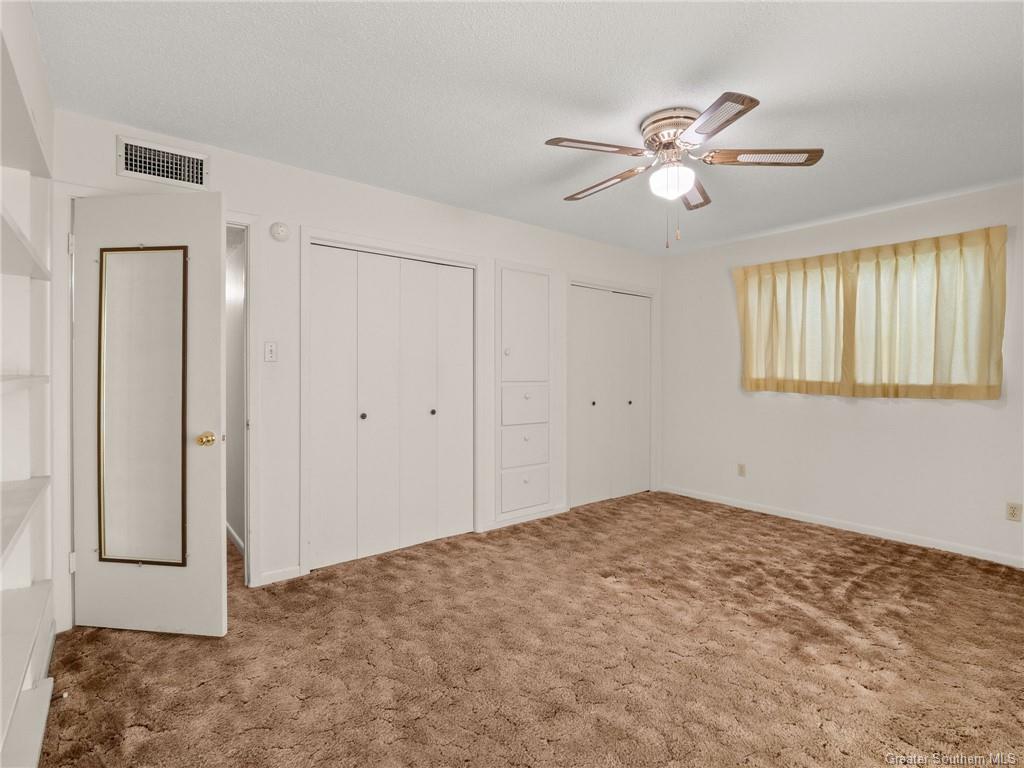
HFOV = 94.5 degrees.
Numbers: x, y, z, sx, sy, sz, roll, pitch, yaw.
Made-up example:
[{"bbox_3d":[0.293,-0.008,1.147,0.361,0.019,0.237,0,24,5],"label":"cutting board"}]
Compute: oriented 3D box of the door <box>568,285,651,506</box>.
[{"bbox_3d":[0.996,0.114,4.638,1.210,2.010,0.050,-1,1,-38],"label":"door"}]

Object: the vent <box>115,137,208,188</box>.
[{"bbox_3d":[-1.782,-1.126,2.429,0.385,0.205,0.030,-1,1,-38],"label":"vent"}]

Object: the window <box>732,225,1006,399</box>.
[{"bbox_3d":[2.590,-0.466,3.640,0.100,1.110,1.680,-1,1,-38],"label":"window"}]

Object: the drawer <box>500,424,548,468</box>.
[{"bbox_3d":[0.004,0.504,4.087,0.505,0.347,0.400,-1,1,-38],"label":"drawer"}]

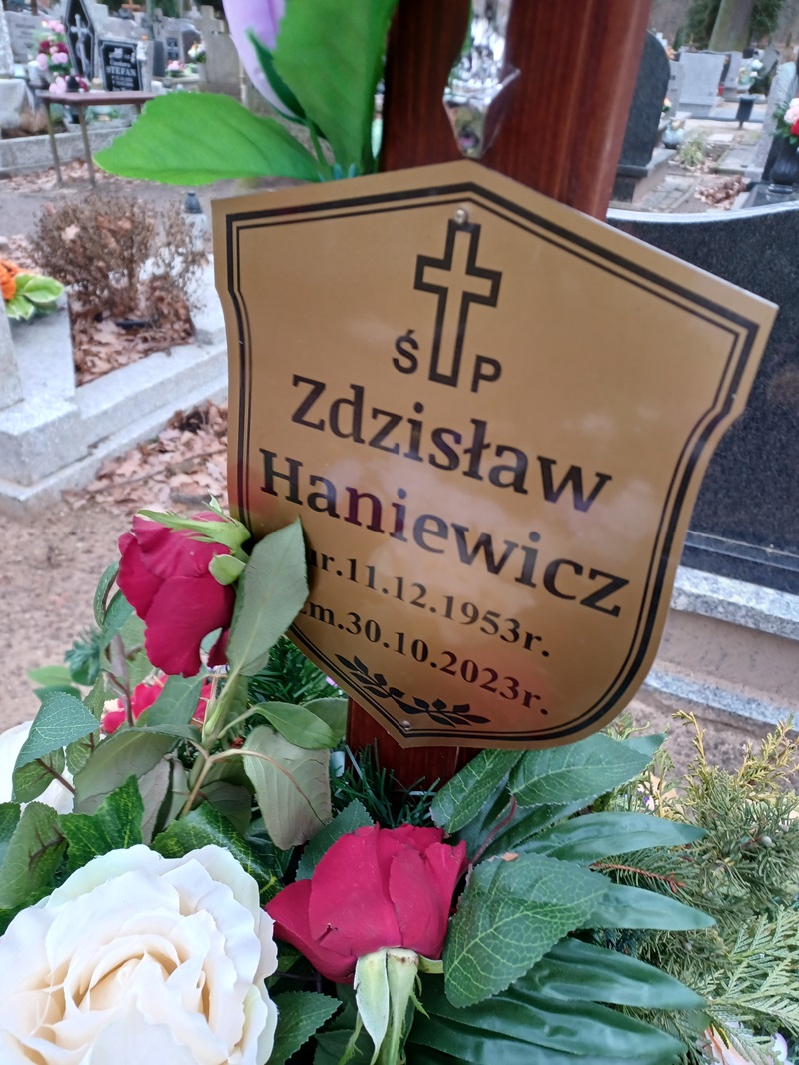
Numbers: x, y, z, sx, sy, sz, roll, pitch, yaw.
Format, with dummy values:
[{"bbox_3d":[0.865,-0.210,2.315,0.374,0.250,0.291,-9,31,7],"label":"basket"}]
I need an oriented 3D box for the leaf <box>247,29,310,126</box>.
[{"bbox_3d":[-0.054,-0.204,0.345,0.049,0.013,0.013,58,30,3],"label":"leaf"}]

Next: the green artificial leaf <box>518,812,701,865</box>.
[{"bbox_3d":[0.113,0.164,0.413,0.110,0.014,0.029,-1,48,-10],"label":"green artificial leaf"}]

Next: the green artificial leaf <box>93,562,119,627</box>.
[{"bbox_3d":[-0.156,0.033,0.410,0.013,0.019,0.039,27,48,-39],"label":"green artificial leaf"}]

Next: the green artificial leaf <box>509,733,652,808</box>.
[{"bbox_3d":[0.096,0.126,0.408,0.083,0.014,0.038,-7,59,-18],"label":"green artificial leaf"}]

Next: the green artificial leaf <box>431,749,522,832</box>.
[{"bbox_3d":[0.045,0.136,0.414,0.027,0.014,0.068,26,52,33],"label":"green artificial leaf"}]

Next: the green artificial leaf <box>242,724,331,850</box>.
[{"bbox_3d":[-0.057,0.129,0.390,0.038,0.014,0.061,-14,71,5],"label":"green artificial leaf"}]

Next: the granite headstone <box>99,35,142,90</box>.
[{"bbox_3d":[-2.179,-3.704,6.139,0.440,0.470,0.110,17,35,17],"label":"granite headstone"}]

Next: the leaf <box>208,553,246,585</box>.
[{"bbox_3d":[-0.080,0.017,0.355,0.018,0.015,0.009,19,12,4],"label":"leaf"}]

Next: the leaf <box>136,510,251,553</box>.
[{"bbox_3d":[-0.094,-0.001,0.350,0.049,0.017,0.019,9,56,-20],"label":"leaf"}]

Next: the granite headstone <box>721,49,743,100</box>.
[{"bbox_3d":[7.275,-10.330,17.381,0.800,1.000,0.200,13,34,12],"label":"granite headstone"}]

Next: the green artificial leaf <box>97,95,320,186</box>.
[{"bbox_3d":[-0.086,-0.177,0.345,0.100,0.036,0.035,5,34,0],"label":"green artificial leaf"}]

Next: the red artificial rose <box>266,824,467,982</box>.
[{"bbox_3d":[-0.012,0.142,0.295,0.070,0.060,0.055,3,63,5],"label":"red artificial rose"}]

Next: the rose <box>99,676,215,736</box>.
[{"bbox_3d":[-0.144,0.105,0.455,0.066,0.050,0.066,-2,41,2],"label":"rose"}]

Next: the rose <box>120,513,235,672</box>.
[{"bbox_3d":[-0.103,0.029,0.357,0.051,0.070,0.060,-6,-6,-14],"label":"rose"}]

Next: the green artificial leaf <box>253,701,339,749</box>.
[{"bbox_3d":[-0.052,0.095,0.380,0.047,0.012,0.024,18,57,12],"label":"green artificial leaf"}]

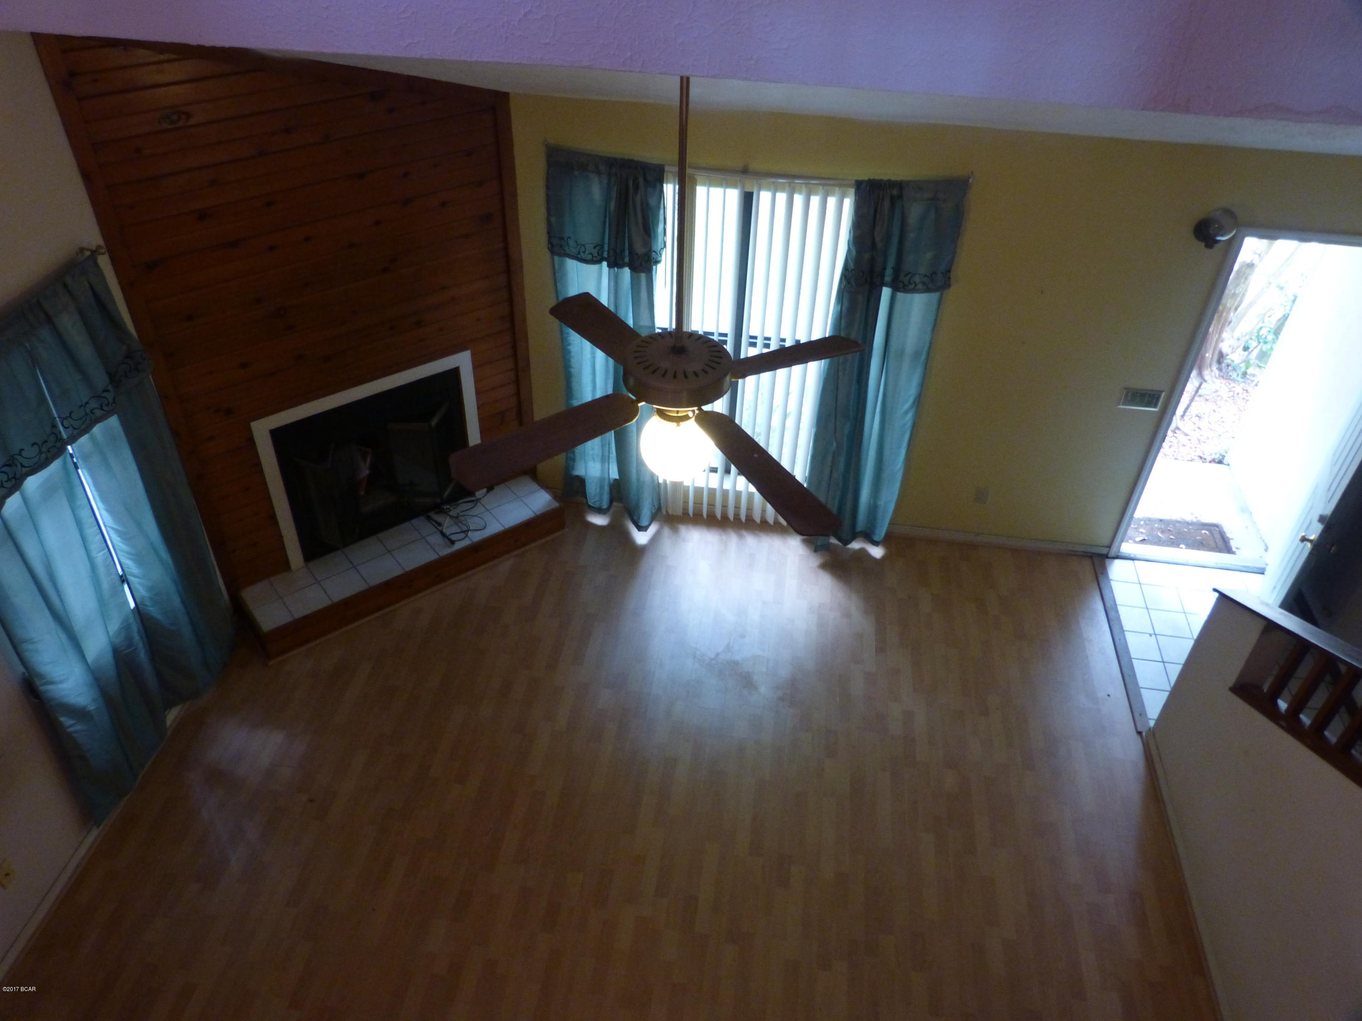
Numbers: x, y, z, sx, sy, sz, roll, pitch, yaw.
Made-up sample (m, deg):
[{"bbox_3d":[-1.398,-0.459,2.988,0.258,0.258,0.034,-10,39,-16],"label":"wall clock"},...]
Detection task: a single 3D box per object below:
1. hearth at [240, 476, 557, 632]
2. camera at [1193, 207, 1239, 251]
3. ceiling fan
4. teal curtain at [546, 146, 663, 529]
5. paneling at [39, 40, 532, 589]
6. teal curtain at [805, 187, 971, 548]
[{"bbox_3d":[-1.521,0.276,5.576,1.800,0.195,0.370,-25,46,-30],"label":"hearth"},{"bbox_3d":[2.492,-1.314,4.574,0.160,0.150,0.150,6,39,6],"label":"camera"},{"bbox_3d":[0.000,-0.579,2.559,1.100,1.300,1.120,6,39,6],"label":"ceiling fan"},{"bbox_3d":[-0.391,-0.858,5.447,0.600,2.200,0.170,6,39,6],"label":"teal curtain"},{"bbox_3d":[-1.602,-0.951,4.804,1.890,2.880,0.090,-25,46,-30],"label":"paneling"},{"bbox_3d":[1.065,-0.694,5.305,0.550,2.200,0.170,6,39,6],"label":"teal curtain"}]

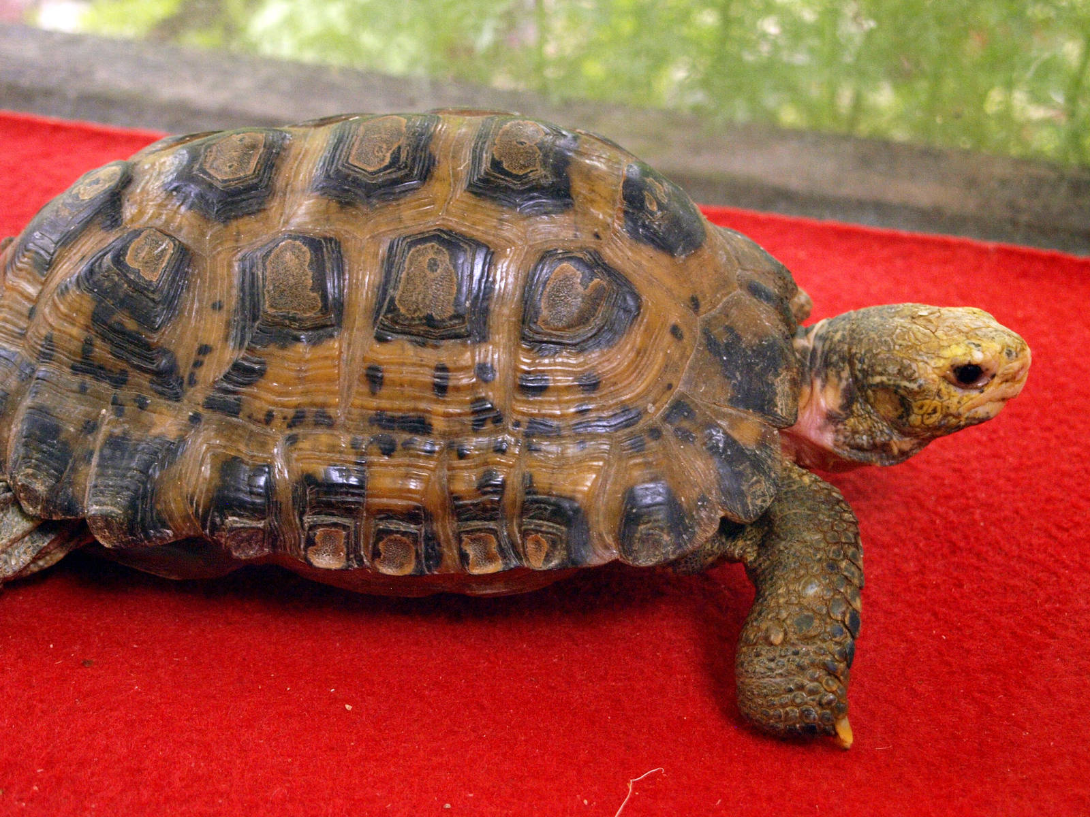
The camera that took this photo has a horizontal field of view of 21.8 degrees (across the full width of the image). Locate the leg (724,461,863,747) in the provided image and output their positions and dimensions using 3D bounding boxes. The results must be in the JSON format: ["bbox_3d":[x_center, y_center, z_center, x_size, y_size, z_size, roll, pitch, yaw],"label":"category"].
[{"bbox_3d":[0.076,0.060,0.870,0.043,0.072,0.052,3,30,4],"label":"leg"}]

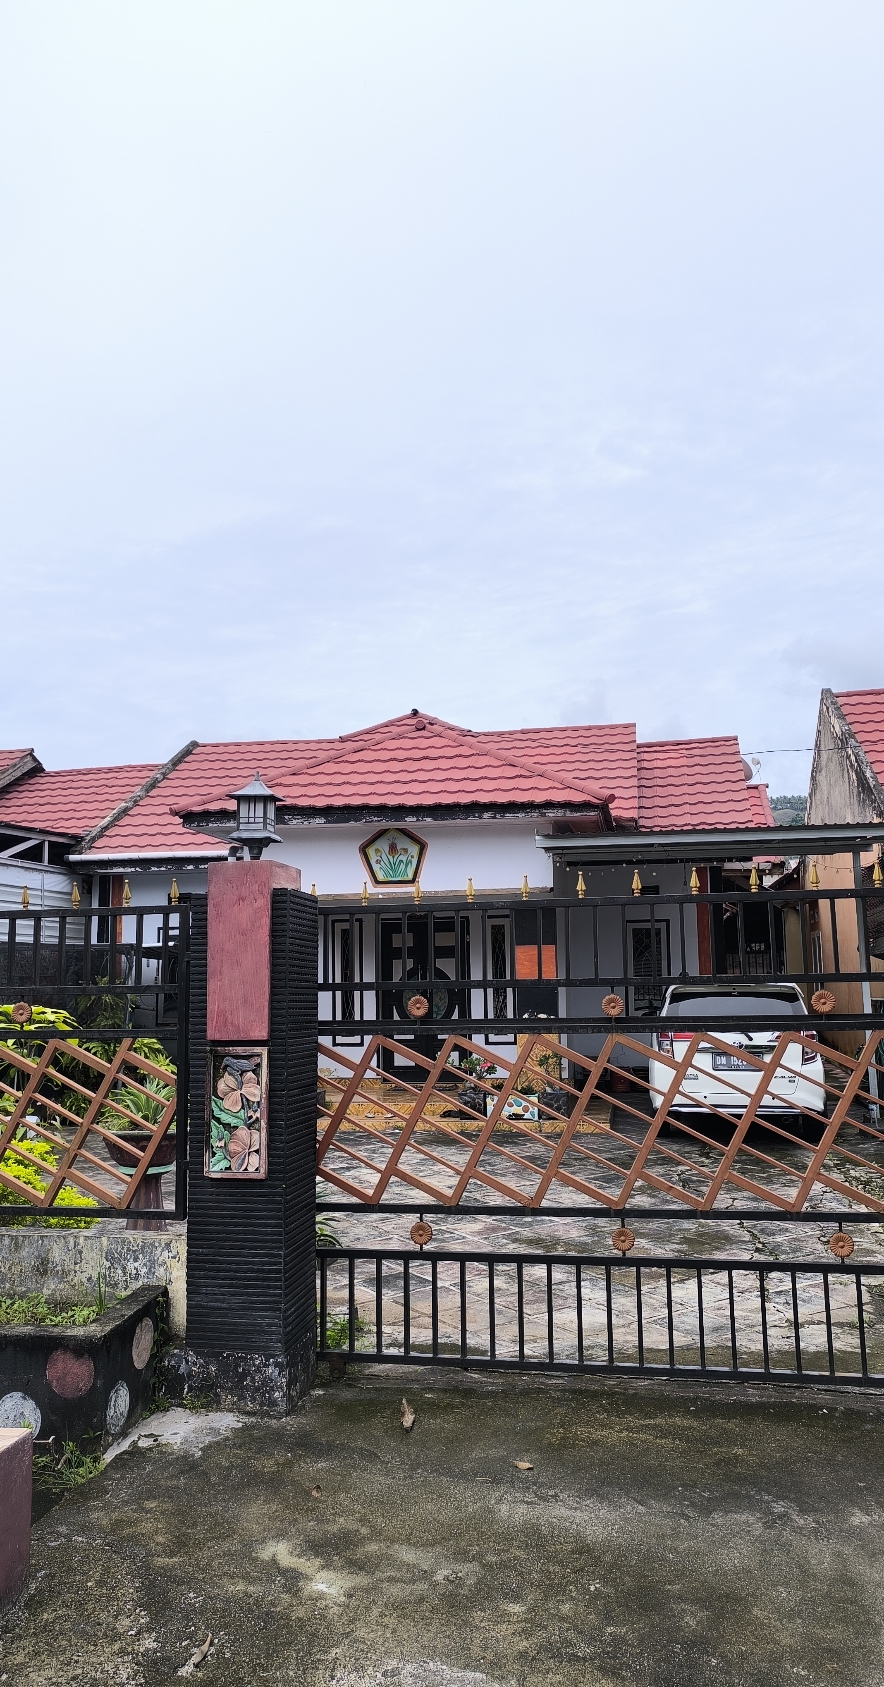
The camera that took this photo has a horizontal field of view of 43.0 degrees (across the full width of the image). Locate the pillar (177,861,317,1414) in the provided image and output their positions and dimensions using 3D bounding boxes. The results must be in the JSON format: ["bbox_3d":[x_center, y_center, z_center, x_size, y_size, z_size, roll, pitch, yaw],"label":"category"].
[{"bbox_3d":[-0.760,1.132,4.527,0.412,2.072,0.417,-2,-9,10],"label":"pillar"}]

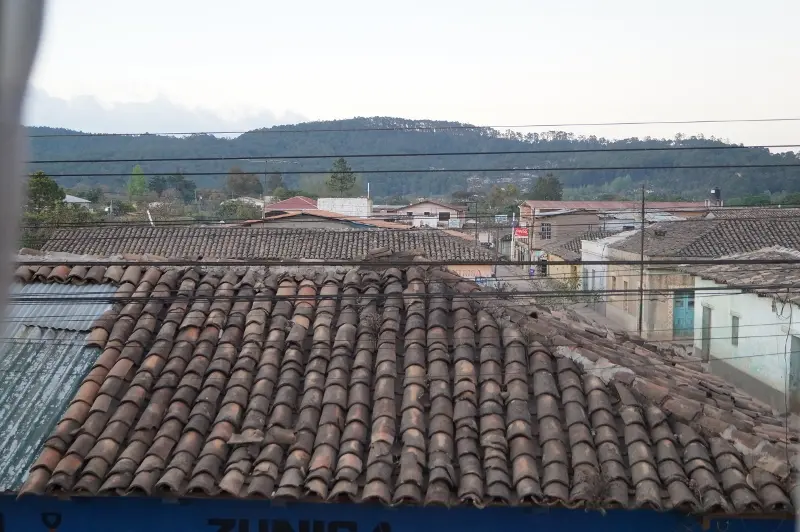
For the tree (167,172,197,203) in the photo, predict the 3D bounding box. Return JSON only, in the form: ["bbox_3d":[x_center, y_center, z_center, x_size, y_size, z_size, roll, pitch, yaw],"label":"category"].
[{"bbox_3d":[-43.730,-14.460,200.000,6.200,8.500,6.000,0,2,0],"label":"tree"}]

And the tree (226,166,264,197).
[{"bbox_3d":[-34.020,-16.910,220.000,8.400,10.000,8.000,0,2,0],"label":"tree"}]

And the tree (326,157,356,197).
[{"bbox_3d":[-9.950,-13.380,170.000,5.200,10.500,5.100,0,2,0],"label":"tree"}]

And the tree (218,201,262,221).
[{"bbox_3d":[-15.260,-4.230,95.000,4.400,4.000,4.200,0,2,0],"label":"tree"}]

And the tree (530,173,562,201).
[{"bbox_3d":[27.670,-13.530,190.000,6.500,8.500,6.300,0,2,0],"label":"tree"}]

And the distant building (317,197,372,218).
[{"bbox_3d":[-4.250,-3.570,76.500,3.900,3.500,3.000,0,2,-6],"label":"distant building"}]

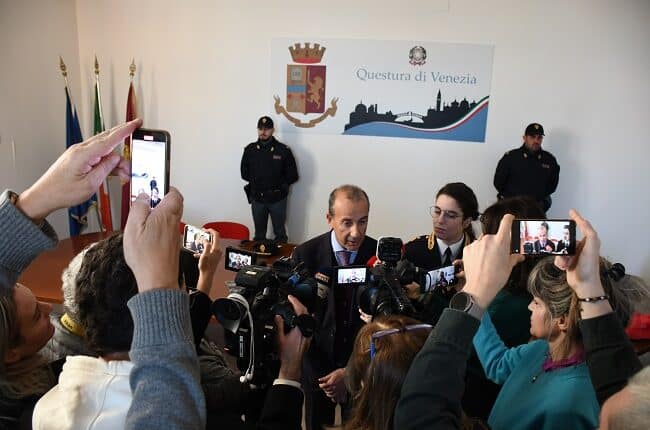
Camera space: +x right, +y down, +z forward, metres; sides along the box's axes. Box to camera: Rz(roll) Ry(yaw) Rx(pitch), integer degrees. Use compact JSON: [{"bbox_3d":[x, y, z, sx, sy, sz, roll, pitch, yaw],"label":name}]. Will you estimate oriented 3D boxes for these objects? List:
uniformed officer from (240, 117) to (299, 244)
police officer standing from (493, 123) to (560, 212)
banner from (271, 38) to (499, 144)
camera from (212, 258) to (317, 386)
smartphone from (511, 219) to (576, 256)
[{"bbox_3d":[-0.580,-0.091,5.091,0.560,1.820,0.360,3,12,4],"label":"uniformed officer"},{"bbox_3d":[1.939,0.040,4.779,0.590,1.830,0.360,3,12,4],"label":"police officer standing"},{"bbox_3d":[0.572,-1.308,5.098,2.267,0.973,0.020,3,12,4],"label":"banner"},{"bbox_3d":[-0.144,0.253,1.200,0.165,0.200,0.320,4,14,10],"label":"camera"},{"bbox_3d":[0.441,0.046,0.980,0.147,0.072,0.009,-1,-2,-14],"label":"smartphone"}]

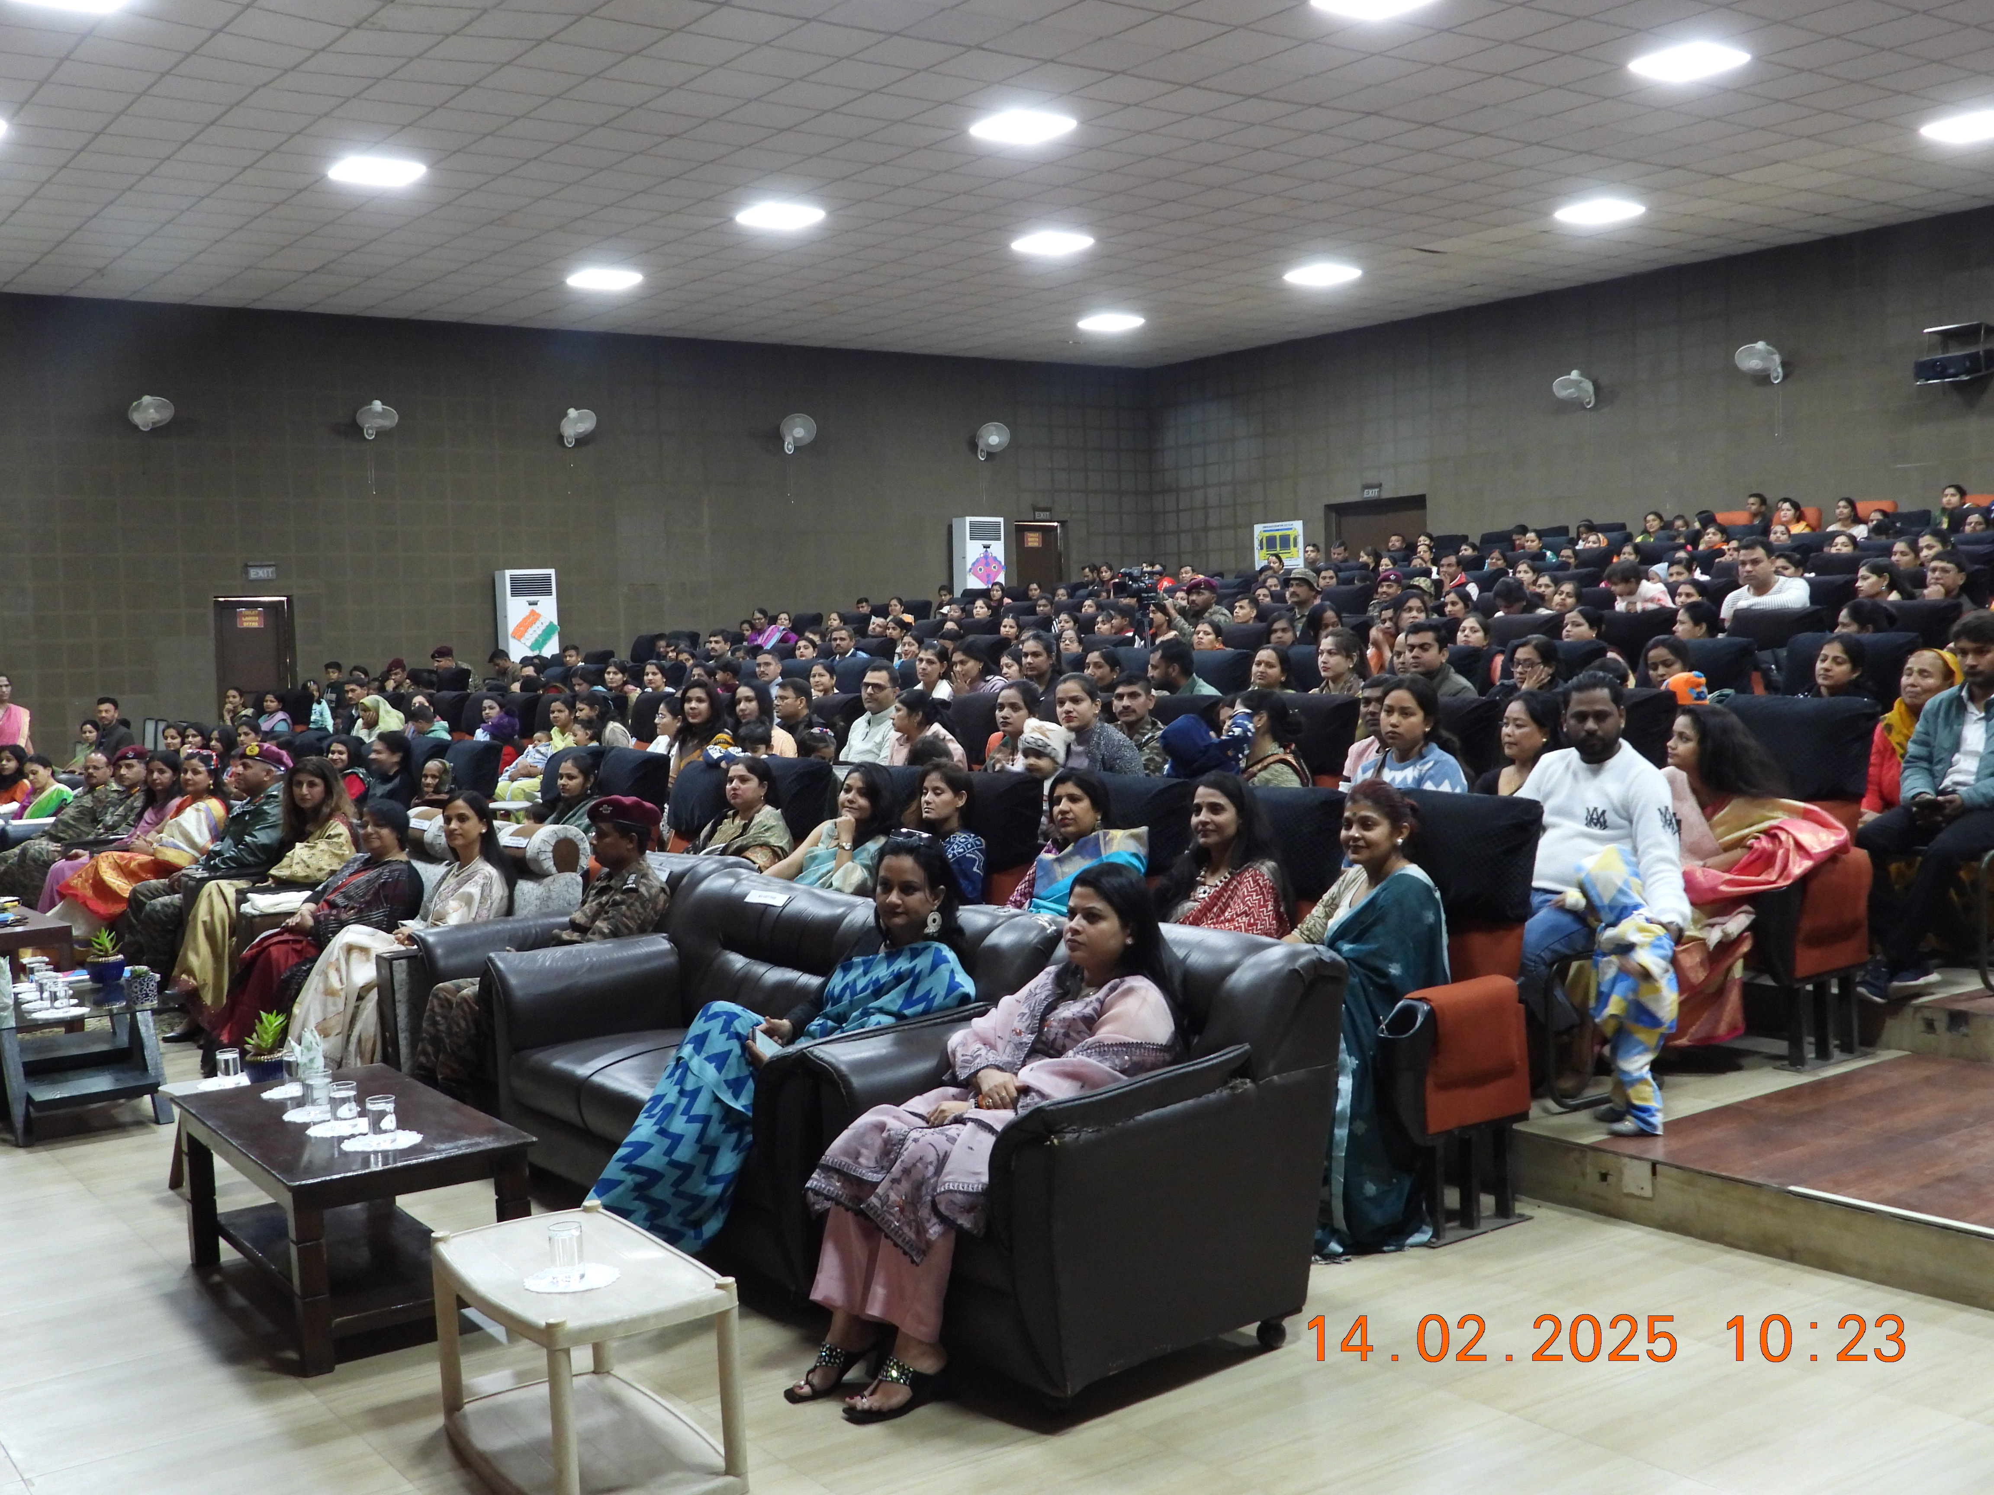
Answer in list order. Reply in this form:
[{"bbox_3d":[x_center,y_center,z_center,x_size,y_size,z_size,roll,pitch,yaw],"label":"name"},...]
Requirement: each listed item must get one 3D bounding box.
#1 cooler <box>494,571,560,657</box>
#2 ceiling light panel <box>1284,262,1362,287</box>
[{"bbox_3d":[-5.497,-1.129,23.703,0.585,1.900,0.380,-4,4,-35],"label":"cooler"},{"bbox_3d":[3.582,-5.210,22.168,0.600,0.050,0.600,-4,4,-37],"label":"ceiling light panel"}]

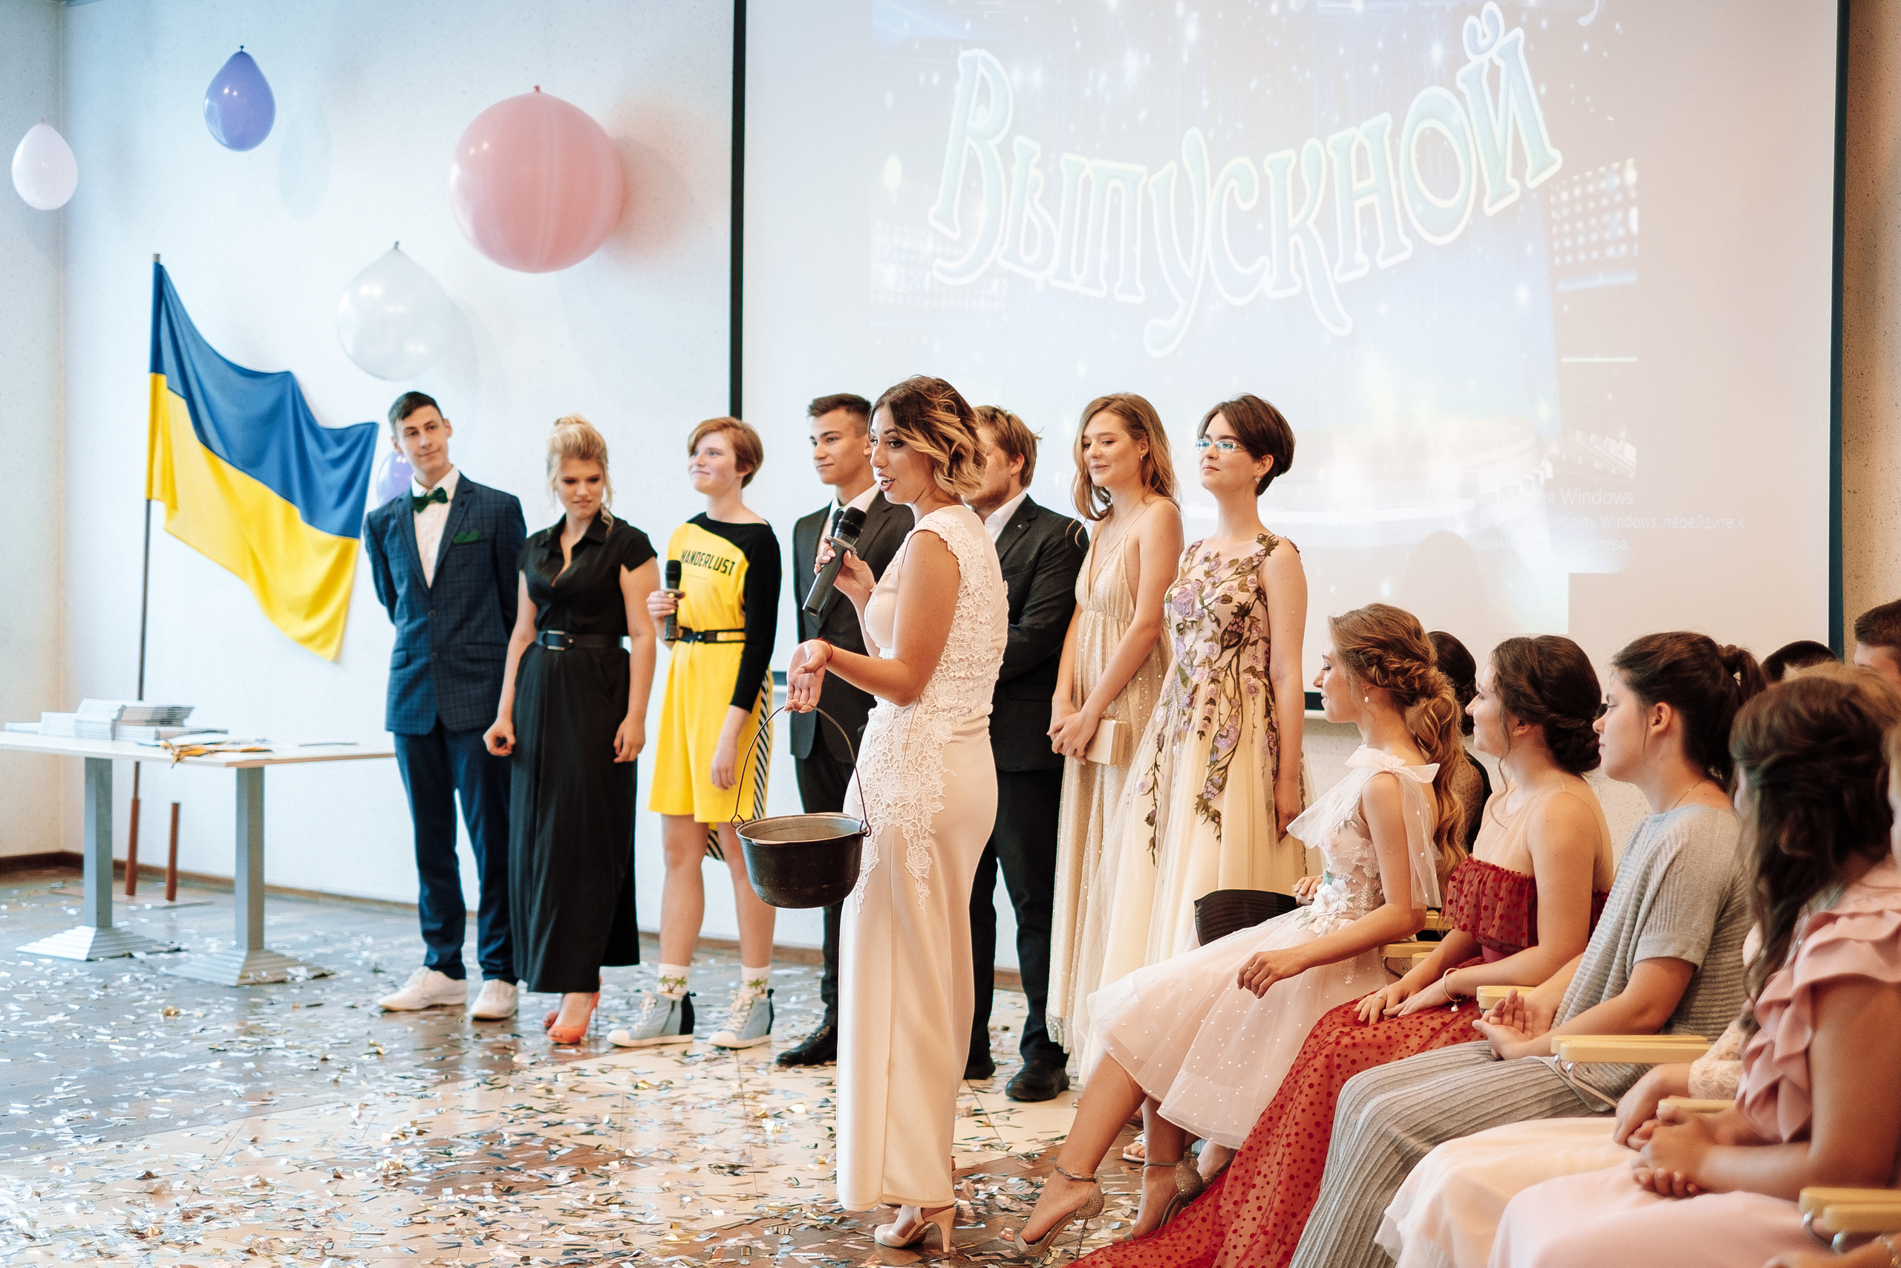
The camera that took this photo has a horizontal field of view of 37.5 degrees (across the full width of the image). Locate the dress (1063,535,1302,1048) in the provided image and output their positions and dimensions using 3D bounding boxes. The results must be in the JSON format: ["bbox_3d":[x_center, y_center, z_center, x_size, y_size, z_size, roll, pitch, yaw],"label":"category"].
[{"bbox_3d":[0.650,0.439,6.599,0.570,1.370,0.610,-1,2,-38],"label":"dress"}]

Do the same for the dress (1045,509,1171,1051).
[{"bbox_3d":[0.421,0.366,6.935,0.400,1.400,0.430,-1,2,-35],"label":"dress"}]

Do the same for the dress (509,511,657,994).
[{"bbox_3d":[-1.063,0.346,8.101,0.440,1.390,0.350,1,2,20],"label":"dress"}]

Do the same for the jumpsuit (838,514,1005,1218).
[{"bbox_3d":[-0.056,0.451,5.613,0.350,1.410,0.400,1,2,3],"label":"jumpsuit"}]

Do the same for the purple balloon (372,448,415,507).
[{"bbox_3d":[-1.973,-0.576,10.200,0.235,0.310,0.235,2,2,30],"label":"purple balloon"}]

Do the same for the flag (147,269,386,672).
[{"bbox_3d":[-2.650,-0.664,10.750,0.900,1.530,0.250,1,2,12],"label":"flag"}]

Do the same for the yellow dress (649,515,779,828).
[{"bbox_3d":[-0.658,0.120,7.921,0.430,0.920,0.310,2,2,40],"label":"yellow dress"}]

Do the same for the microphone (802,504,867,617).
[{"bbox_3d":[-0.231,-0.147,5.650,0.050,0.245,0.050,26,-11,0],"label":"microphone"}]

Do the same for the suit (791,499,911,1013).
[{"bbox_3d":[-0.249,0.348,7.763,0.480,1.480,0.310,2,2,38],"label":"suit"}]

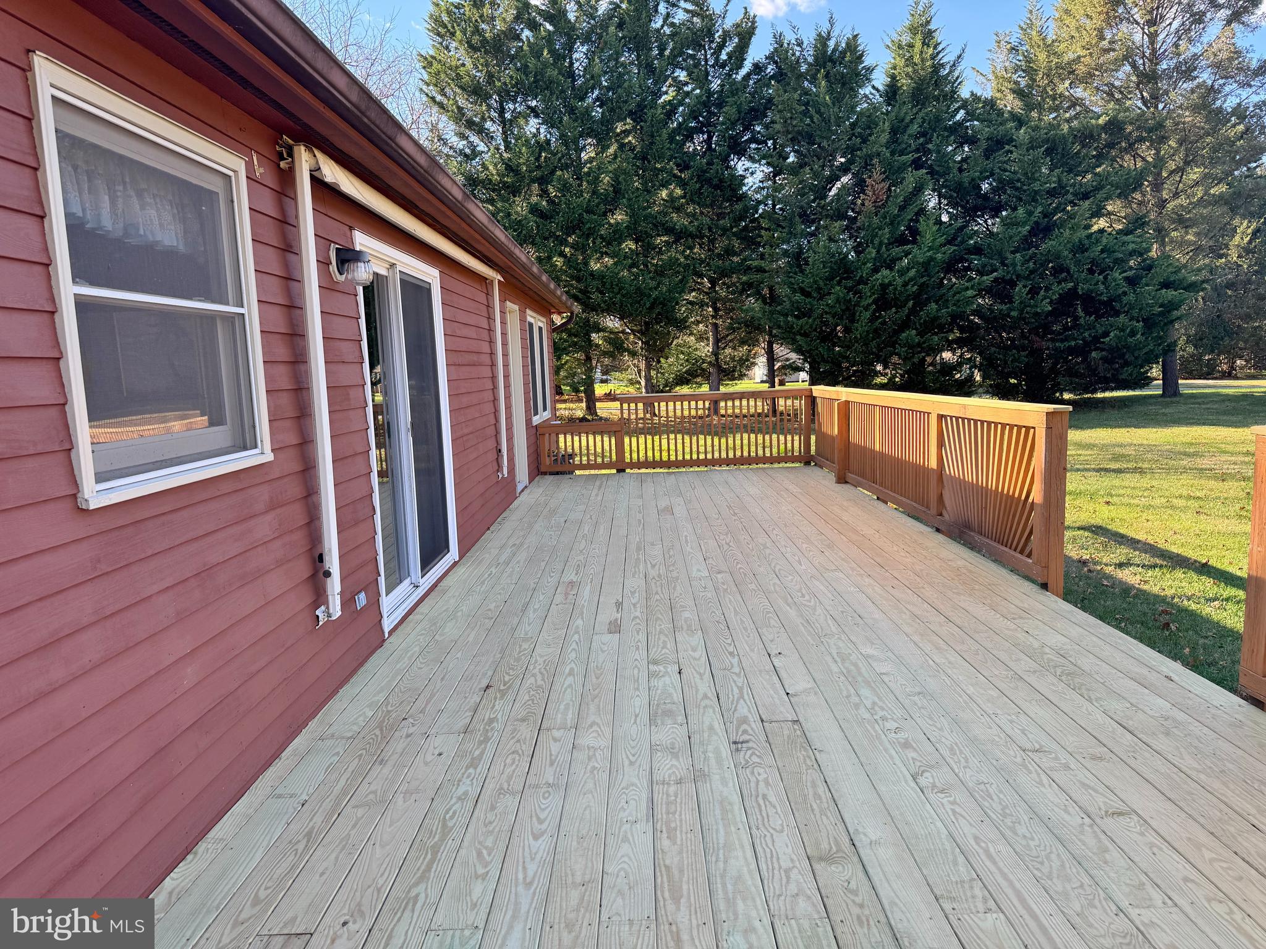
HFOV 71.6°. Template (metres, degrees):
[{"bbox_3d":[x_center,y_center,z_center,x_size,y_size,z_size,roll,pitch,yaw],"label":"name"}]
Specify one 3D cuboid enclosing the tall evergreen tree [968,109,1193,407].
[{"bbox_3d":[15.331,-7.555,30.207,7.800,10.030,7.300,-2,7,1],"label":"tall evergreen tree"}]

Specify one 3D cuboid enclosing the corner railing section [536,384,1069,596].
[{"bbox_3d":[0.636,-0.177,8.387,3.800,1.050,6.800,-2,7,1],"label":"corner railing section"}]

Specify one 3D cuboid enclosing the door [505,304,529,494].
[{"bbox_3d":[-1.343,-0.851,9.949,0.120,2.110,0.950,-2,7,1],"label":"door"}]

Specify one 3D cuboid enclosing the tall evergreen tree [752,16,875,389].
[{"bbox_3d":[5.762,-7.926,27.705,4.100,11.880,4.100,-2,7,1],"label":"tall evergreen tree"}]

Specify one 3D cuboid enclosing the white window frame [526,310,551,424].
[{"bbox_3d":[-1.321,-1.488,12.299,0.100,1.480,2.250,-2,7,1],"label":"white window frame"}]

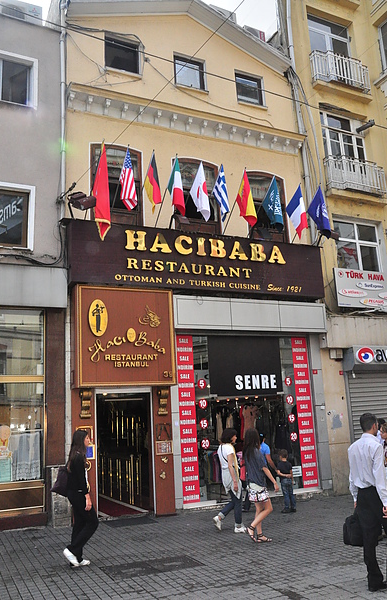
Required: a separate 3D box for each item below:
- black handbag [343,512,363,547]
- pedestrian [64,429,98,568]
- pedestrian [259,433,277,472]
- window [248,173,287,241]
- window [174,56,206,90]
[{"bbox_3d":[1.887,2.593,5.833,0.380,0.340,0.140,3,-13,-25],"label":"black handbag"},{"bbox_3d":[-1.513,2.627,6.960,0.470,1.690,0.460,3,-13,-25],"label":"pedestrian"},{"bbox_3d":[1.374,3.273,10.014,0.420,1.420,0.320,-5,-12,10],"label":"pedestrian"},{"bbox_3d":[1.776,-2.197,12.371,1.085,1.933,0.150,3,-13,-25],"label":"window"},{"bbox_3d":[-0.074,-5.389,12.289,0.800,0.820,0.150,3,-13,-25],"label":"window"}]

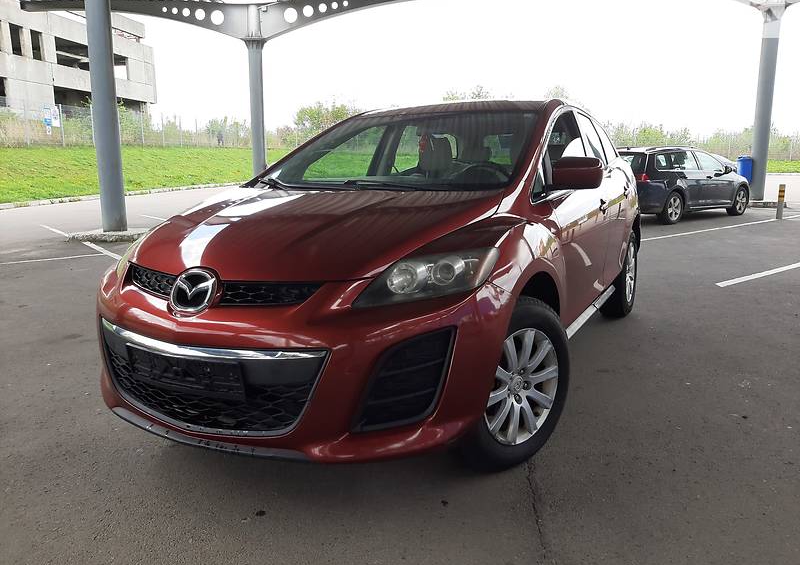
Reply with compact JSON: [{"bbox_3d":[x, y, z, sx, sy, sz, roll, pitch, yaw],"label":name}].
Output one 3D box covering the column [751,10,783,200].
[{"bbox_3d":[9.539,-4.540,15.638,0.420,4.800,0.420,2,11,13],"label":"column"}]

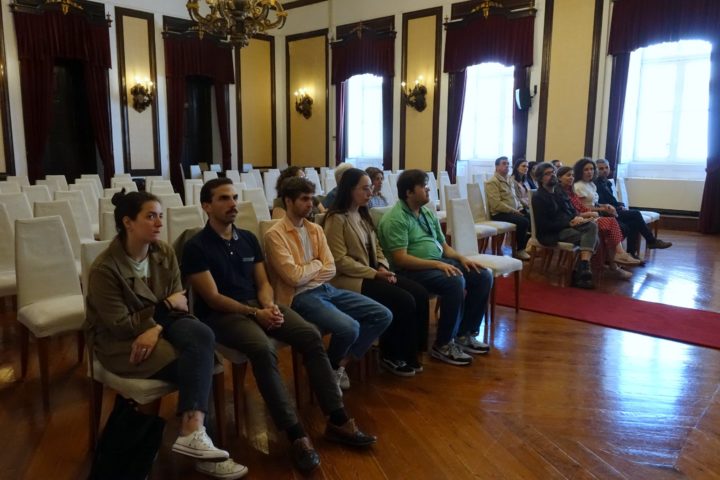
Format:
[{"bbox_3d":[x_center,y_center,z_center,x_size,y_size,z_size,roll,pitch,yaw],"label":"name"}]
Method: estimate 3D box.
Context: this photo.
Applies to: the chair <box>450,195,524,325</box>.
[{"bbox_3d":[1.096,0.161,4.816,0.528,1.015,0.467,9,12,40],"label":"chair"}]

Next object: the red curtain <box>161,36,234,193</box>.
[{"bbox_3d":[-4.343,-3.224,14.975,0.280,4.340,2.080,9,13,42],"label":"red curtain"}]

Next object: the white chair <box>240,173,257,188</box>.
[{"bbox_3d":[-1.982,-0.721,10.135,0.600,1.030,0.460,9,13,42],"label":"white chair"}]

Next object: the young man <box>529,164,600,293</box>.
[{"bbox_3d":[2.345,-0.197,6.288,0.900,1.340,0.550,9,13,42],"label":"young man"}]

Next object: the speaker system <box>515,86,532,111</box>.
[{"bbox_3d":[3.465,-2.994,11.466,0.304,0.467,0.304,-11,11,-8],"label":"speaker system"}]

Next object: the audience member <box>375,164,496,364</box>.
[{"bbox_3d":[0.592,0.145,4.149,0.940,1.330,0.580,9,13,42],"label":"audience member"}]

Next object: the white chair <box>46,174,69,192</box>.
[{"bbox_3d":[-4.425,-0.442,8.125,0.528,1.015,0.467,9,12,40],"label":"white chair"}]

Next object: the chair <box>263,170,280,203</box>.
[{"bbox_3d":[-1.606,-0.808,10.680,0.600,1.030,0.460,9,13,42],"label":"chair"}]

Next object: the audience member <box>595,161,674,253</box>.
[{"bbox_3d":[3.516,-0.383,7.130,1.137,1.370,0.558,9,12,40],"label":"audience member"}]

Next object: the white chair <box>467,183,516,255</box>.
[{"bbox_3d":[1.794,-0.241,7.469,0.600,1.030,0.460,9,13,42],"label":"white chair"}]

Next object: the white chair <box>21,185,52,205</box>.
[{"bbox_3d":[-3.477,-0.080,6.010,0.528,1.015,0.467,9,12,40],"label":"white chair"}]

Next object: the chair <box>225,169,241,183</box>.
[{"bbox_3d":[-2.312,-0.821,10.517,0.528,1.015,0.467,9,12,40],"label":"chair"}]

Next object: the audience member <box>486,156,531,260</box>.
[{"bbox_3d":[2.113,-0.467,7.748,0.780,1.390,0.500,9,13,42],"label":"audience member"}]

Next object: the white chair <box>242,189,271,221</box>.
[{"bbox_3d":[-0.966,-0.014,5.753,0.528,1.015,0.467,9,12,40],"label":"white chair"}]

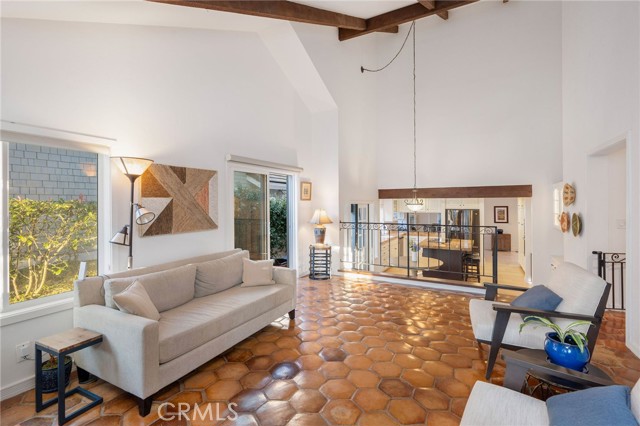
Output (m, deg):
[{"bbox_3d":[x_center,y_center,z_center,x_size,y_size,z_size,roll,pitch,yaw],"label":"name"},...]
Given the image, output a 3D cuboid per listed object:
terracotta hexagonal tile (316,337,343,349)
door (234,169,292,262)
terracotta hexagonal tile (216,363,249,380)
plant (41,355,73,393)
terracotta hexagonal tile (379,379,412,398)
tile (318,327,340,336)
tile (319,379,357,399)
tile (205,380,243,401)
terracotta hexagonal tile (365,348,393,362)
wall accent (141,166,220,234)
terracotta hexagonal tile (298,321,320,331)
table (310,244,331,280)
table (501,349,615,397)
[{"bbox_3d":[0.104,1.349,2.947,0.265,0.020,0.238,0,1,-2],"label":"terracotta hexagonal tile"},{"bbox_3d":[-0.920,0.328,4.958,0.100,2.052,1.710,1,1,28],"label":"door"},{"bbox_3d":[-0.743,1.357,2.414,0.265,0.020,0.238,0,1,-2],"label":"terracotta hexagonal tile"},{"bbox_3d":[-2.134,1.257,2.282,0.200,0.300,0.200,-1,2,-43],"label":"plant"},{"bbox_3d":[0.585,1.366,2.197,0.265,0.020,0.238,0,1,-2],"label":"terracotta hexagonal tile"},{"bbox_3d":[0.105,1.344,3.201,0.265,0.020,0.238,0,1,-2],"label":"tile"},{"bbox_3d":[0.143,1.340,2.151,0.273,0.018,0.236,0,1,-1],"label":"tile"},{"bbox_3d":[-0.766,1.417,2.256,0.285,0.020,0.250,0,1,-2],"label":"tile"},{"bbox_3d":[0.567,1.356,2.689,0.265,0.020,0.238,0,1,-2],"label":"terracotta hexagonal tile"},{"bbox_3d":[-1.568,-0.148,3.271,0.045,0.753,0.958,0,1,29],"label":"wall accent"},{"bbox_3d":[-0.119,1.393,3.485,0.285,0.020,0.250,0,1,-2],"label":"terracotta hexagonal tile"},{"bbox_3d":[0.013,0.971,5.692,0.420,0.620,0.420,0,1,0],"label":"table"},{"bbox_3d":[1.428,1.150,1.693,0.470,0.440,0.470,1,1,28],"label":"table"}]

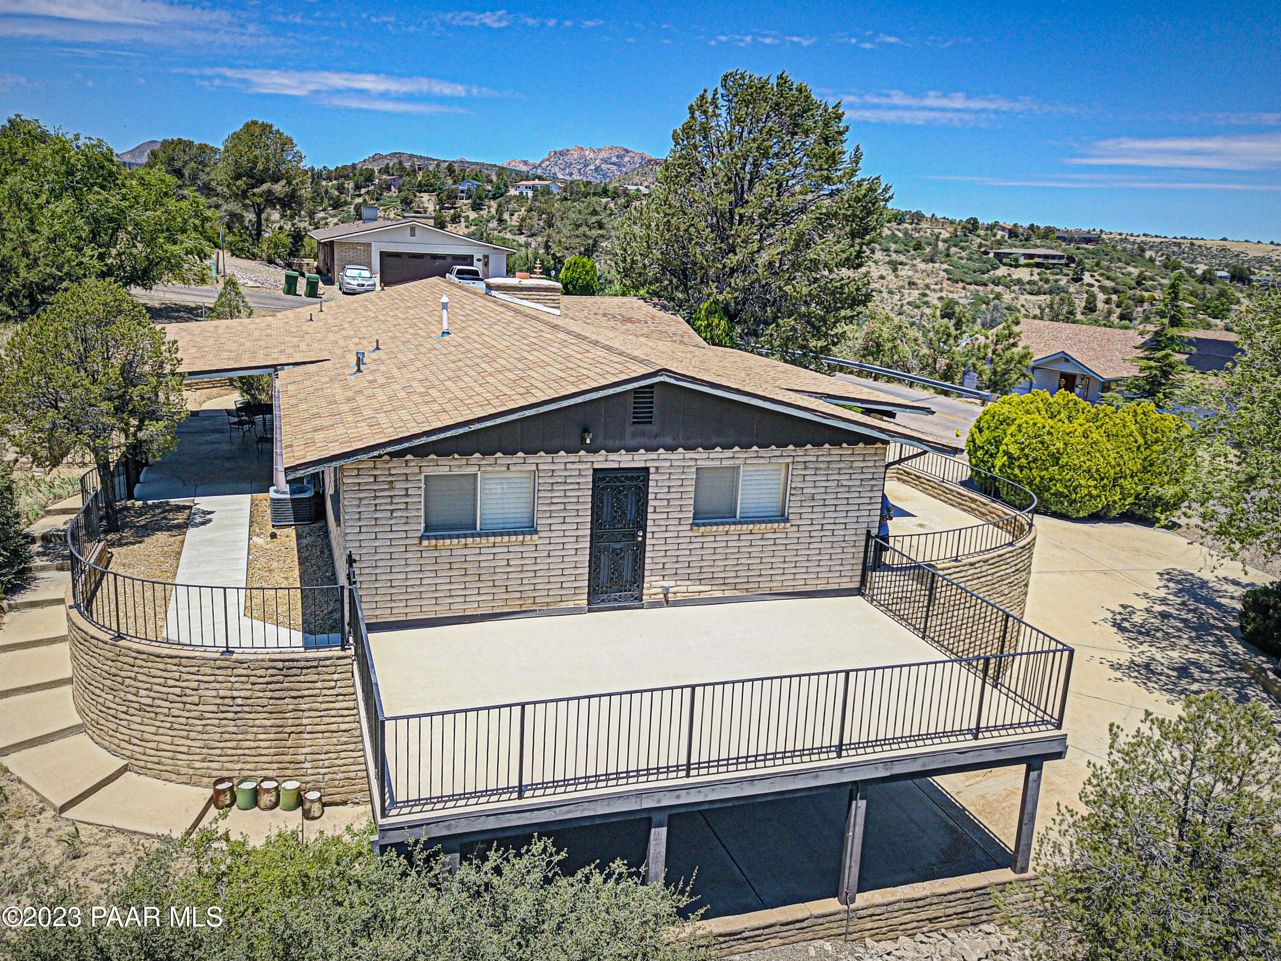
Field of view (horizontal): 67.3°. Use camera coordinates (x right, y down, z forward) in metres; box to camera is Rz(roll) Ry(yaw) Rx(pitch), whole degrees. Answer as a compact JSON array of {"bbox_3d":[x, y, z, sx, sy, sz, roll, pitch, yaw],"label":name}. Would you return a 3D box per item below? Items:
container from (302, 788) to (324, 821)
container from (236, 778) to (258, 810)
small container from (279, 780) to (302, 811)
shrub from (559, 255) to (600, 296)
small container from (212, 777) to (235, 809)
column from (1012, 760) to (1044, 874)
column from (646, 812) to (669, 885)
[{"bbox_3d":[-4.096,4.069,12.062,0.241,0.295,0.241,-2,15,-19],"label":"container"},{"bbox_3d":[-5.030,4.020,12.330,0.237,0.327,0.237,-2,15,-18],"label":"container"},{"bbox_3d":[-4.404,3.963,12.121,0.241,0.300,0.241,-2,15,-19],"label":"small container"},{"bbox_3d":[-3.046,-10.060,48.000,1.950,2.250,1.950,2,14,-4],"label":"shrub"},{"bbox_3d":[-5.221,3.931,12.080,0.241,0.299,0.241,-2,15,-19],"label":"small container"},{"bbox_3d":[4.870,4.235,12.120,0.185,1.580,0.120,-2,15,-18],"label":"column"},{"bbox_3d":[0.161,4.345,10.570,0.185,1.540,0.120,-2,15,-18],"label":"column"}]

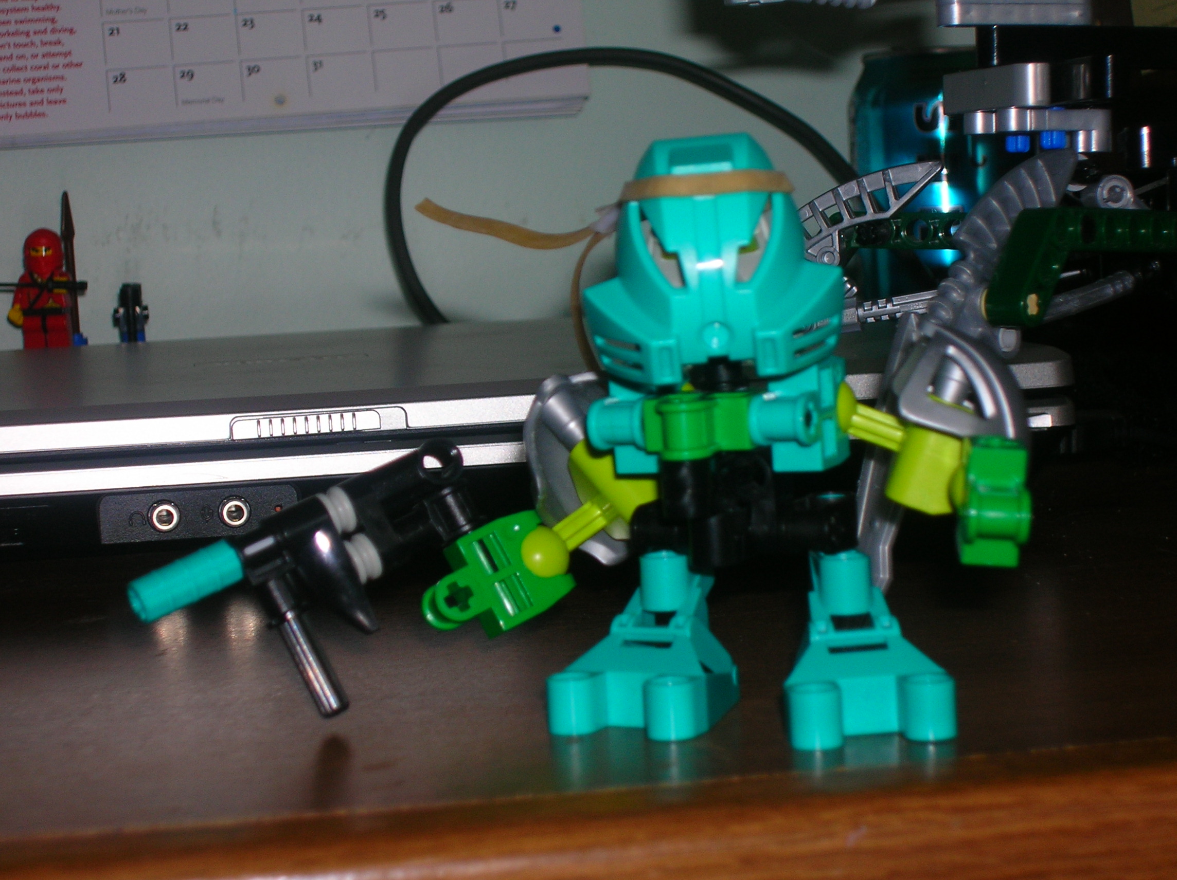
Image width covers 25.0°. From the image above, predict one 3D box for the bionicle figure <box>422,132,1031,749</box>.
[{"bbox_3d":[0.019,-0.003,0.403,0.094,0.087,0.066,-2,6,8],"label":"bionicle figure"}]

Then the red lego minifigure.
[{"bbox_3d":[-0.189,-0.052,0.920,0.023,0.043,0.015,-4,6,-8],"label":"red lego minifigure"}]

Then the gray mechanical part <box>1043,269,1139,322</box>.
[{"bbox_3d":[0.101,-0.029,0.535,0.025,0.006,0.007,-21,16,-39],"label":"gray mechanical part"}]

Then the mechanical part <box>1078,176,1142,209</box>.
[{"bbox_3d":[0.108,-0.051,0.550,0.014,0.009,0.009,-2,6,10],"label":"mechanical part"}]

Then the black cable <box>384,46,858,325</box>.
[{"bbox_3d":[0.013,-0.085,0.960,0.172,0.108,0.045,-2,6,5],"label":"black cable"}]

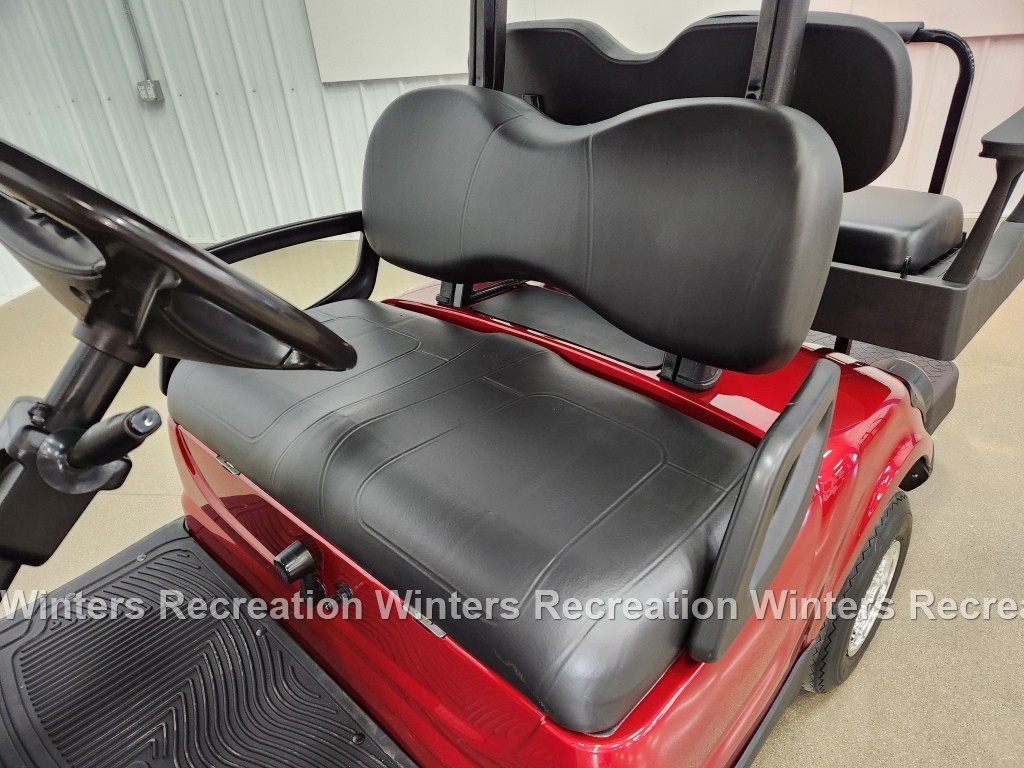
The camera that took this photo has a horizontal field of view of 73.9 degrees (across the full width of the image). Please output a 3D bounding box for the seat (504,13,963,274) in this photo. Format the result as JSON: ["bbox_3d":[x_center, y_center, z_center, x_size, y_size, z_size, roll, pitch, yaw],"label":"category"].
[{"bbox_3d":[0.382,-0.573,1.477,1.019,0.416,0.468,22,39,39],"label":"seat"}]

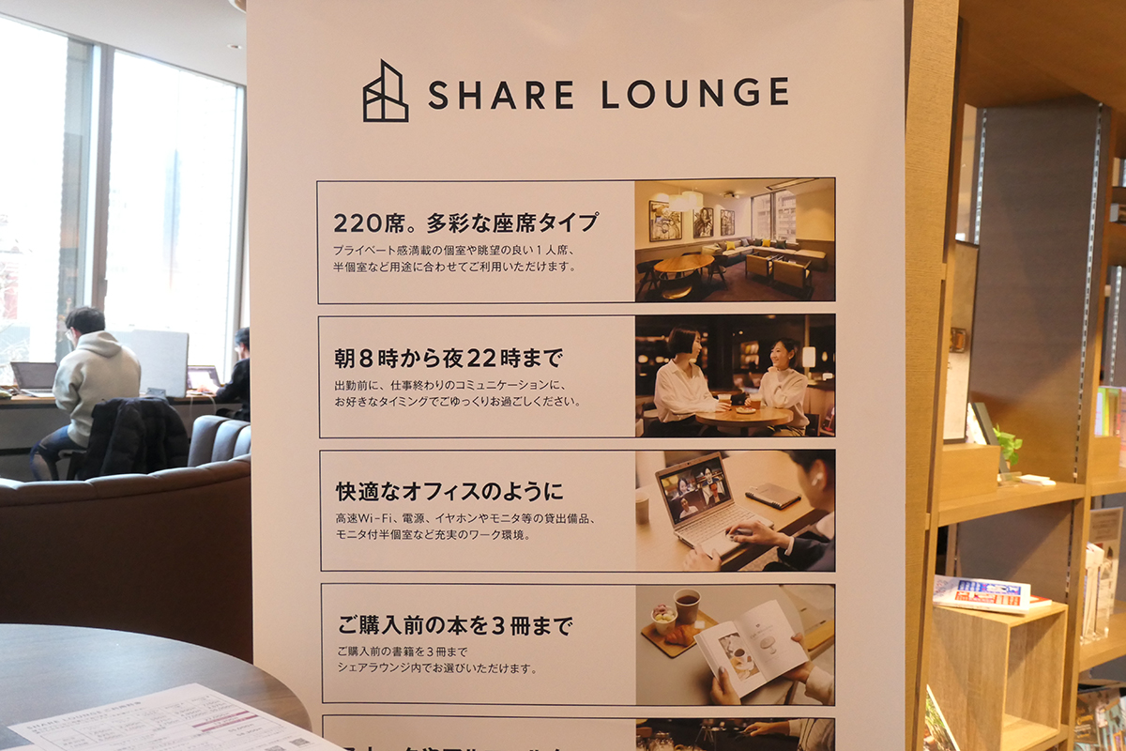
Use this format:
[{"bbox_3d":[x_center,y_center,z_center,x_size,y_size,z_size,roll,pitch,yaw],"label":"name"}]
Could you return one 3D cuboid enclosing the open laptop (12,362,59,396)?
[{"bbox_3d":[-3.379,0.031,6.566,0.337,0.215,0.309,4,2,33],"label":"open laptop"}]

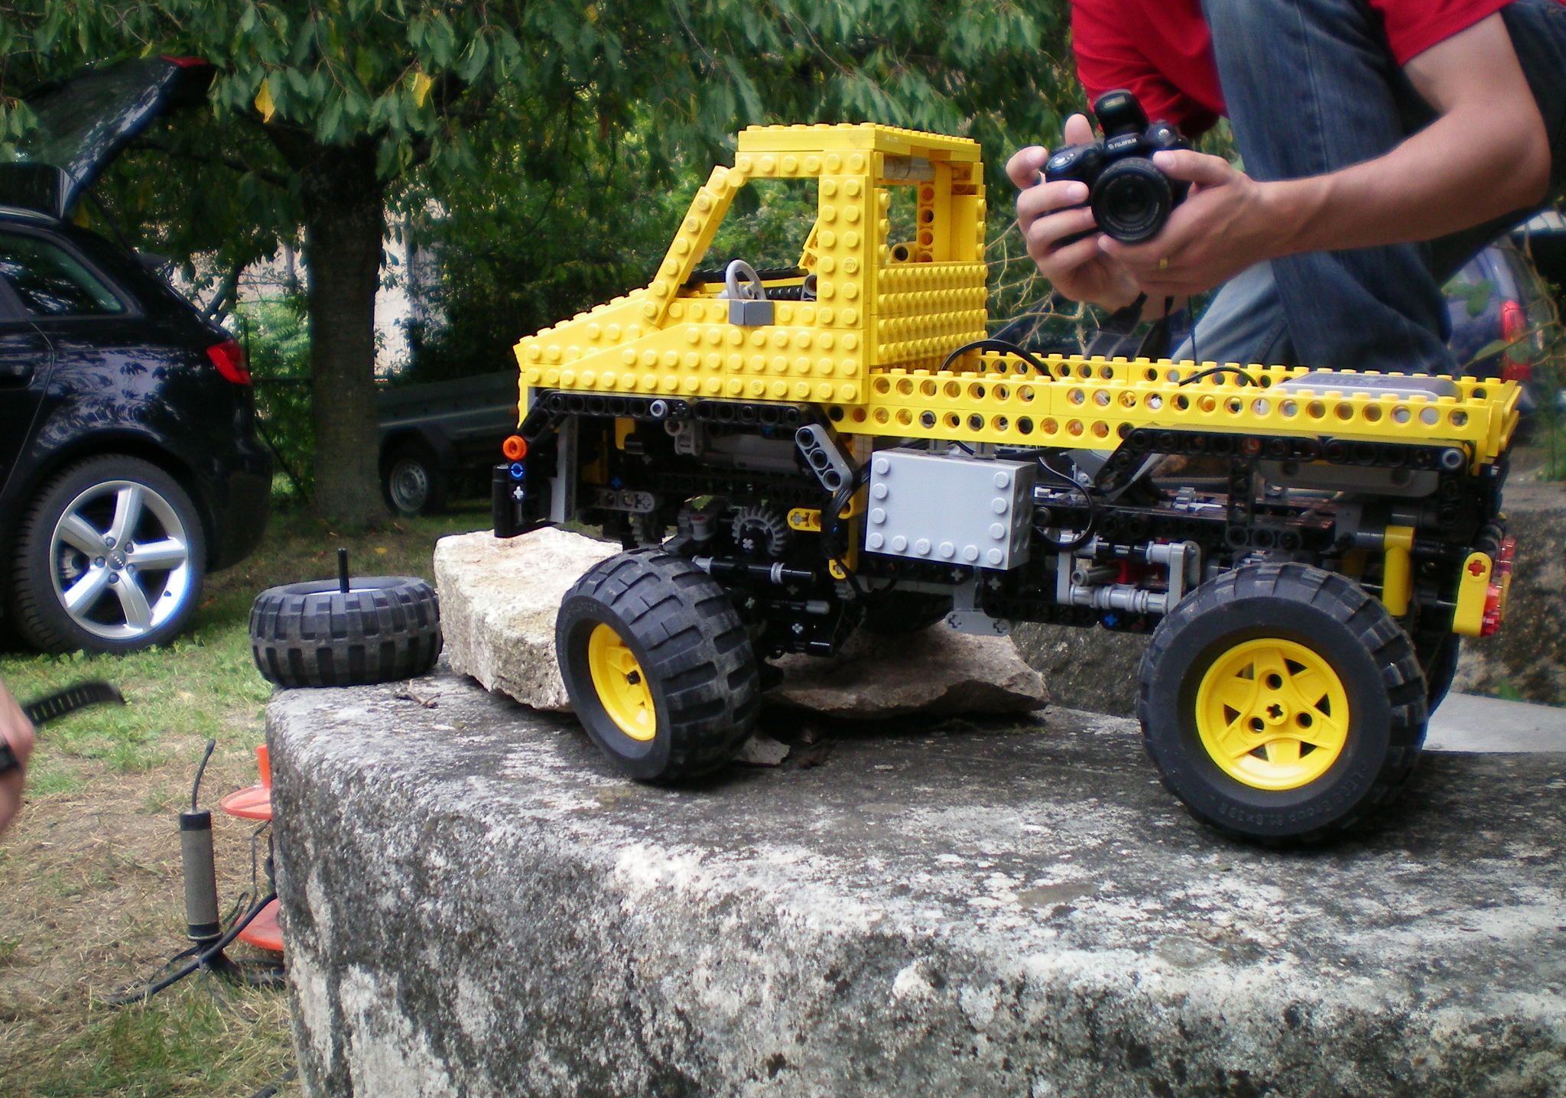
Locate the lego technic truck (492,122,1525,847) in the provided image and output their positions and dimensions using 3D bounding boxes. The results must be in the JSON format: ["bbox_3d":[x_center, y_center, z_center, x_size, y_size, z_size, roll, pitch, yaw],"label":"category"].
[{"bbox_3d":[0.075,-0.033,0.587,0.342,0.216,0.166,6,12,25],"label":"lego technic truck"}]

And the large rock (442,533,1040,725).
[{"bbox_3d":[-0.023,0.026,0.726,0.262,0.064,0.135,0,7,0],"label":"large rock"}]

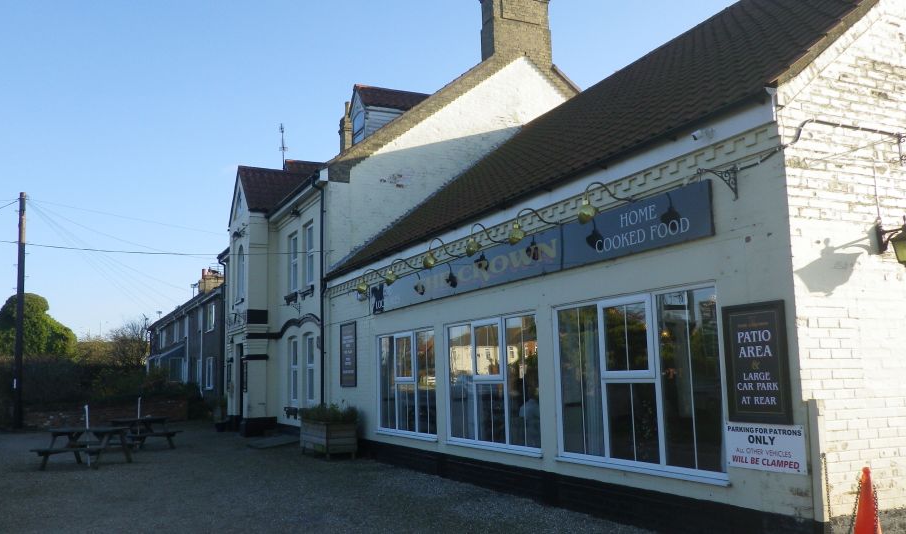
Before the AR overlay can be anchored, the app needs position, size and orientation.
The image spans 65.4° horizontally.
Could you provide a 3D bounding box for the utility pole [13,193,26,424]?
[{"bbox_3d":[-15.856,1.511,25.887,0.250,8.762,0.250,0,-10,-28],"label":"utility pole"}]

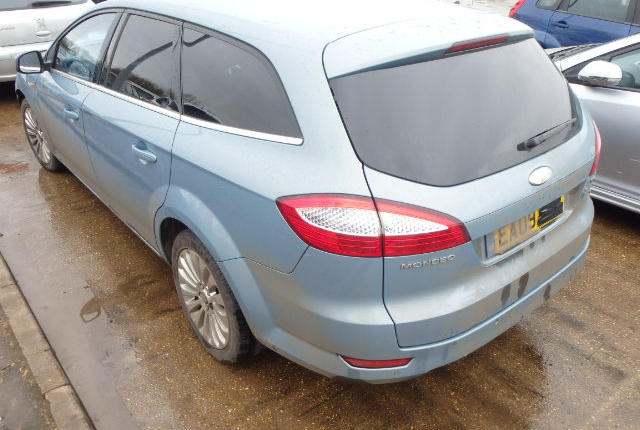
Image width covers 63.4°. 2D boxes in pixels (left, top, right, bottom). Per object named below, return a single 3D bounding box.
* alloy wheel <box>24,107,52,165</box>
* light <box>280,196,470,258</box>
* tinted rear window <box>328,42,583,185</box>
[{"bbox_3d":[-2.278,-0.676,4.301,0.170,0.478,0.478,-25,37,-38],"label":"alloy wheel"},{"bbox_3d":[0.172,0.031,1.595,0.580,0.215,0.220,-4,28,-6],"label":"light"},{"bbox_3d":[0.617,-0.397,1.921,1.310,0.490,0.150,-22,0,-34],"label":"tinted rear window"}]

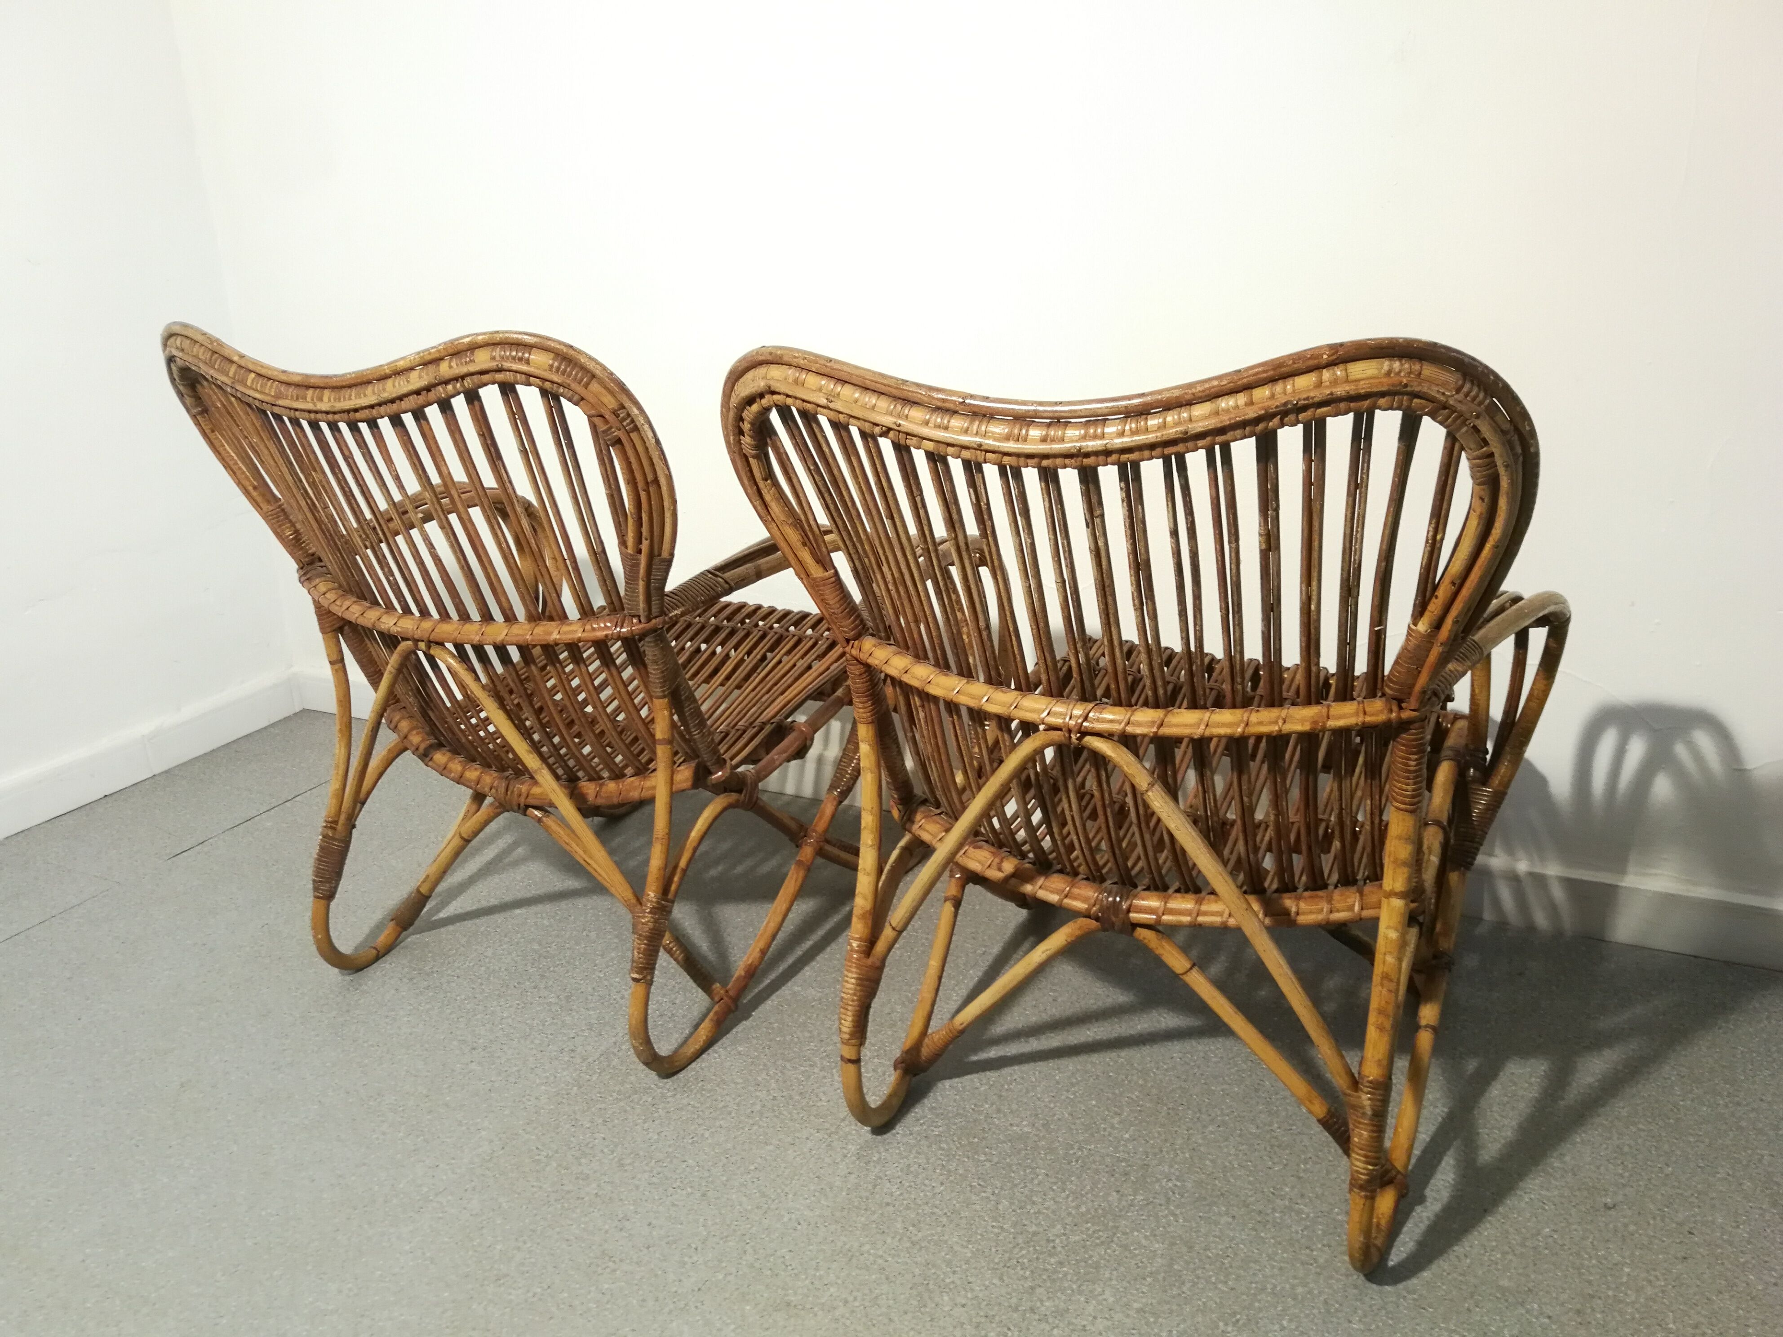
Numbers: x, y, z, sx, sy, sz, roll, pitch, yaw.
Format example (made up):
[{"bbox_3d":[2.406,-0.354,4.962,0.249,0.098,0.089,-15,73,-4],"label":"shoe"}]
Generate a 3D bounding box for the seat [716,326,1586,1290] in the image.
[{"bbox_3d":[0.291,0.045,1.407,0.683,0.820,0.725,8,22,26],"label":"seat"}]

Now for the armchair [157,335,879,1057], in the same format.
[{"bbox_3d":[-0.364,-0.047,1.733,0.683,0.820,0.725,8,22,26],"label":"armchair"}]

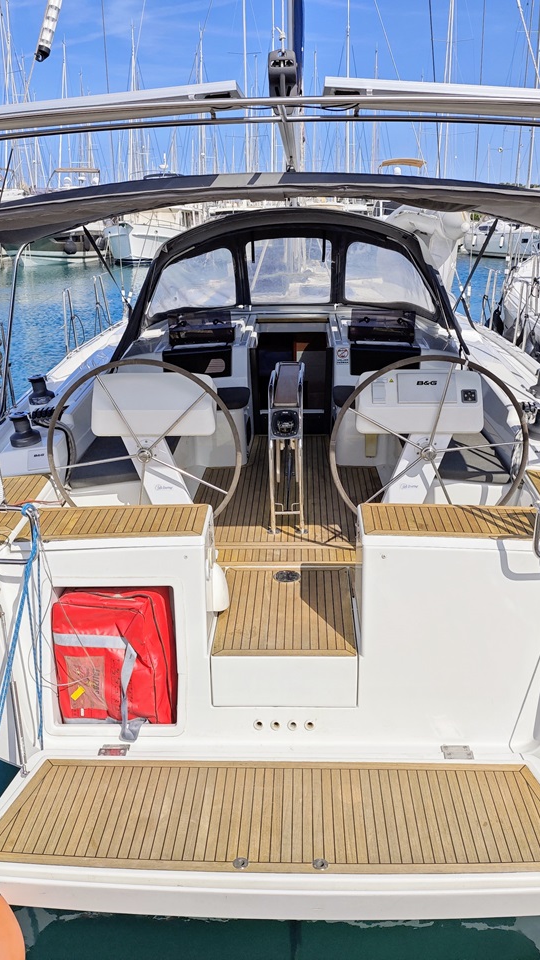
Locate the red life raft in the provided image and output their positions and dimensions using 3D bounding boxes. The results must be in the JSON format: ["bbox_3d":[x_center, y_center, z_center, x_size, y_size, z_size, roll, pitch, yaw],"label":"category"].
[{"bbox_3d":[-0.768,0.850,4.360,0.520,0.680,0.360,-1,18,0],"label":"red life raft"}]

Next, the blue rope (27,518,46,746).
[{"bbox_3d":[-1.109,0.749,4.067,0.055,1.200,0.050,0,18,2],"label":"blue rope"}]

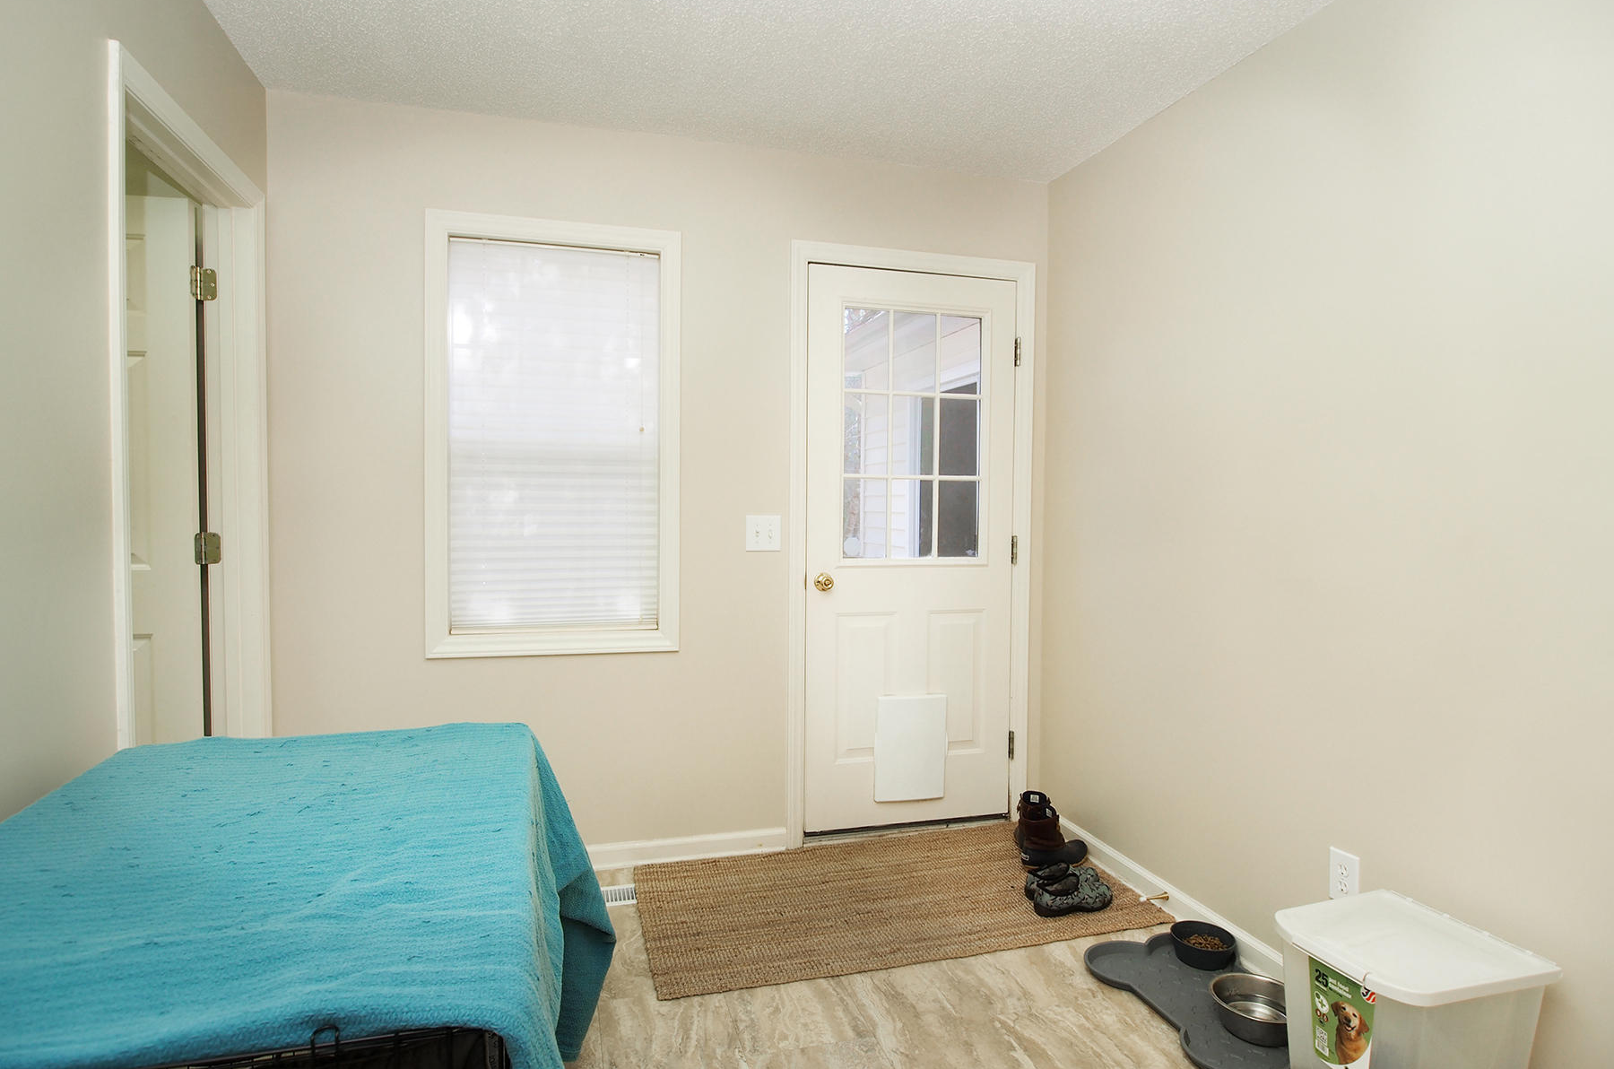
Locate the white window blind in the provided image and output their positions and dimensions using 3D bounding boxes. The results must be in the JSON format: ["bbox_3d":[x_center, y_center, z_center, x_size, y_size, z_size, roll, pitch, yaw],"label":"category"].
[{"bbox_3d":[-0.813,-0.306,2.746,0.651,1.256,0.030,0,2,-16],"label":"white window blind"}]

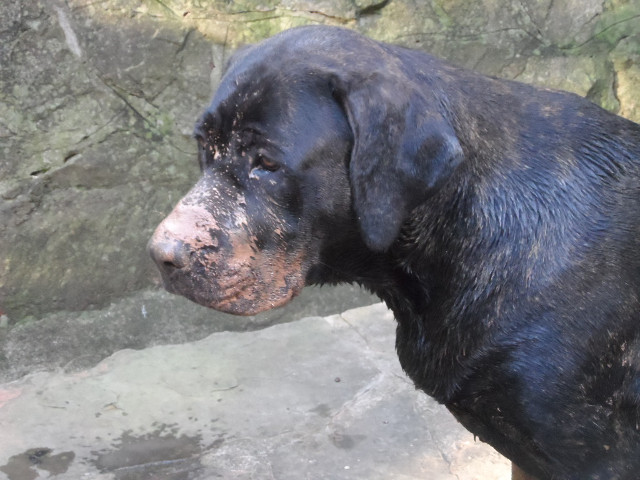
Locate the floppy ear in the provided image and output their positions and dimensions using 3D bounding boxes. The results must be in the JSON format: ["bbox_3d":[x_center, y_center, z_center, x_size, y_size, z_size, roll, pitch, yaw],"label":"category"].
[{"bbox_3d":[0.063,-0.063,1.800,0.100,0.140,0.055,-3,12,-15],"label":"floppy ear"}]

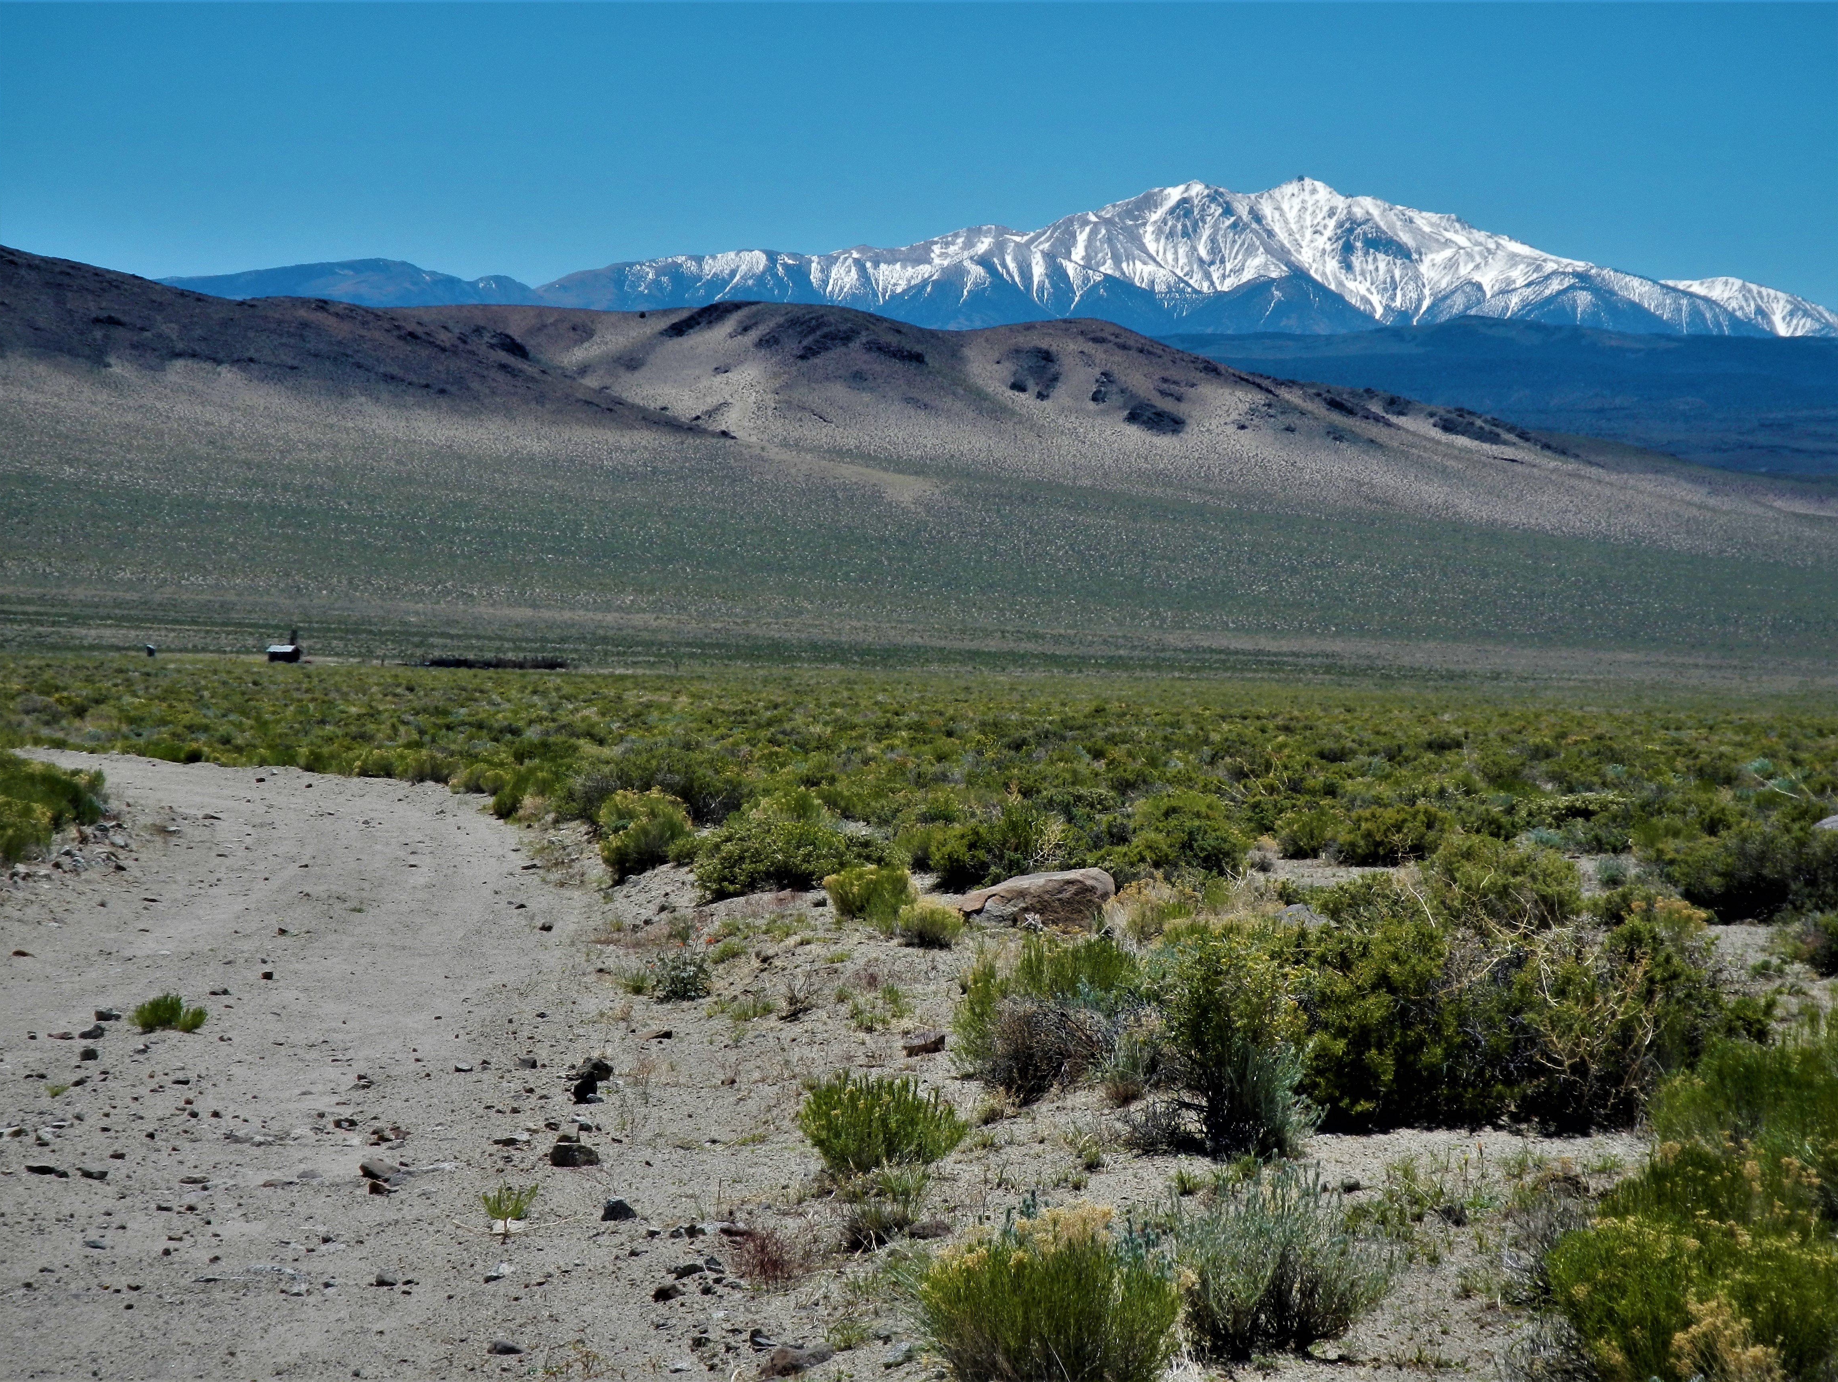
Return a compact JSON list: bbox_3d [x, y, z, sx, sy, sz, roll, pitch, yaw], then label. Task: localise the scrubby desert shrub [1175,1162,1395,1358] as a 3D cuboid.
[{"bbox_3d":[0.829,1.288,13.125,0.495,0.443,0.440,0,0,0],"label":"scrubby desert shrub"}]

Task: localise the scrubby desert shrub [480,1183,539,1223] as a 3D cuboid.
[{"bbox_3d":[-1.139,1.428,16.139,0.160,0.116,0.144,0,0,0],"label":"scrubby desert shrub"}]

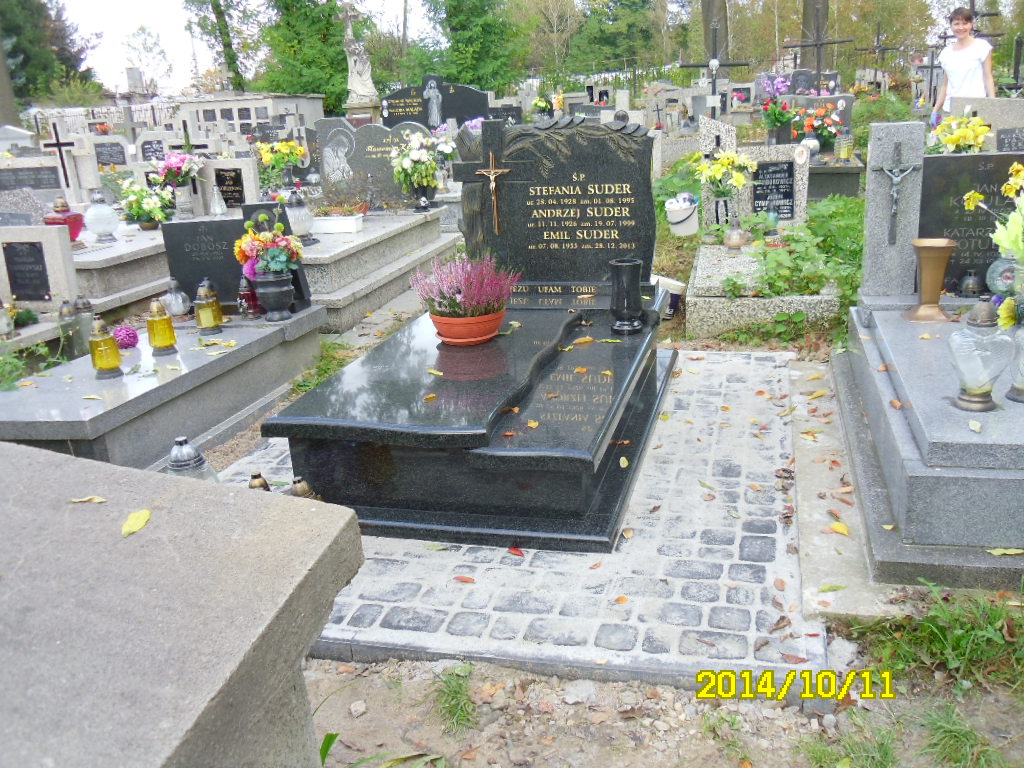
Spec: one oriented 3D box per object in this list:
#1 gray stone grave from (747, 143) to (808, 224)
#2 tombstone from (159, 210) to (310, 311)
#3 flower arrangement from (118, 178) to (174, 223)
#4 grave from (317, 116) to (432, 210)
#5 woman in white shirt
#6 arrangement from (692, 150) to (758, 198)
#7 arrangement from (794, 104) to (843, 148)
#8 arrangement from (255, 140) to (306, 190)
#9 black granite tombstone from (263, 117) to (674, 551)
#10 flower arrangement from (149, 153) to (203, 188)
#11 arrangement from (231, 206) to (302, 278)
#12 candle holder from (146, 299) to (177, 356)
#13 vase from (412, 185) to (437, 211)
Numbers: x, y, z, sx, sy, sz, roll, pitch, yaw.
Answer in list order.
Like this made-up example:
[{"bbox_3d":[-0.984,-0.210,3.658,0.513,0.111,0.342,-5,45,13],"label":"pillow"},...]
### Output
[{"bbox_3d":[1.755,-1.321,6.089,0.416,0.519,0.100,1,18,16],"label":"gray stone grave"},{"bbox_3d":[-1.303,-0.598,4.352,0.645,0.509,0.170,2,17,15],"label":"tombstone"},{"bbox_3d":[-2.361,-1.158,5.888,0.360,0.330,0.330,-9,17,-20],"label":"flower arrangement"},{"bbox_3d":[-0.998,-1.646,6.879,0.967,0.695,0.180,0,17,11],"label":"grave"},{"bbox_3d":[3.512,-2.080,7.179,0.480,1.630,0.280,5,18,25],"label":"woman in white shirt"},{"bbox_3d":[1.369,-1.342,5.874,0.410,0.266,0.330,1,18,16],"label":"arrangement"},{"bbox_3d":[2.741,-2.294,8.200,0.420,0.400,0.360,2,17,18],"label":"arrangement"},{"bbox_3d":[-2.475,-2.342,9.813,0.470,0.455,0.380,1,18,16],"label":"arrangement"},{"bbox_3d":[-0.023,-0.390,3.402,1.087,1.130,2.073,2,17,15],"label":"black granite tombstone"},{"bbox_3d":[-2.971,-1.884,8.112,0.440,0.269,0.360,1,18,16],"label":"flower arrangement"},{"bbox_3d":[-1.177,-0.676,4.422,0.310,0.333,0.280,1,18,16],"label":"arrangement"},{"bbox_3d":[-1.395,-0.228,3.605,0.120,0.217,0.120,2,17,15],"label":"candle holder"},{"bbox_3d":[-0.733,-1.585,7.756,0.200,0.202,0.200,1,18,16],"label":"vase"}]

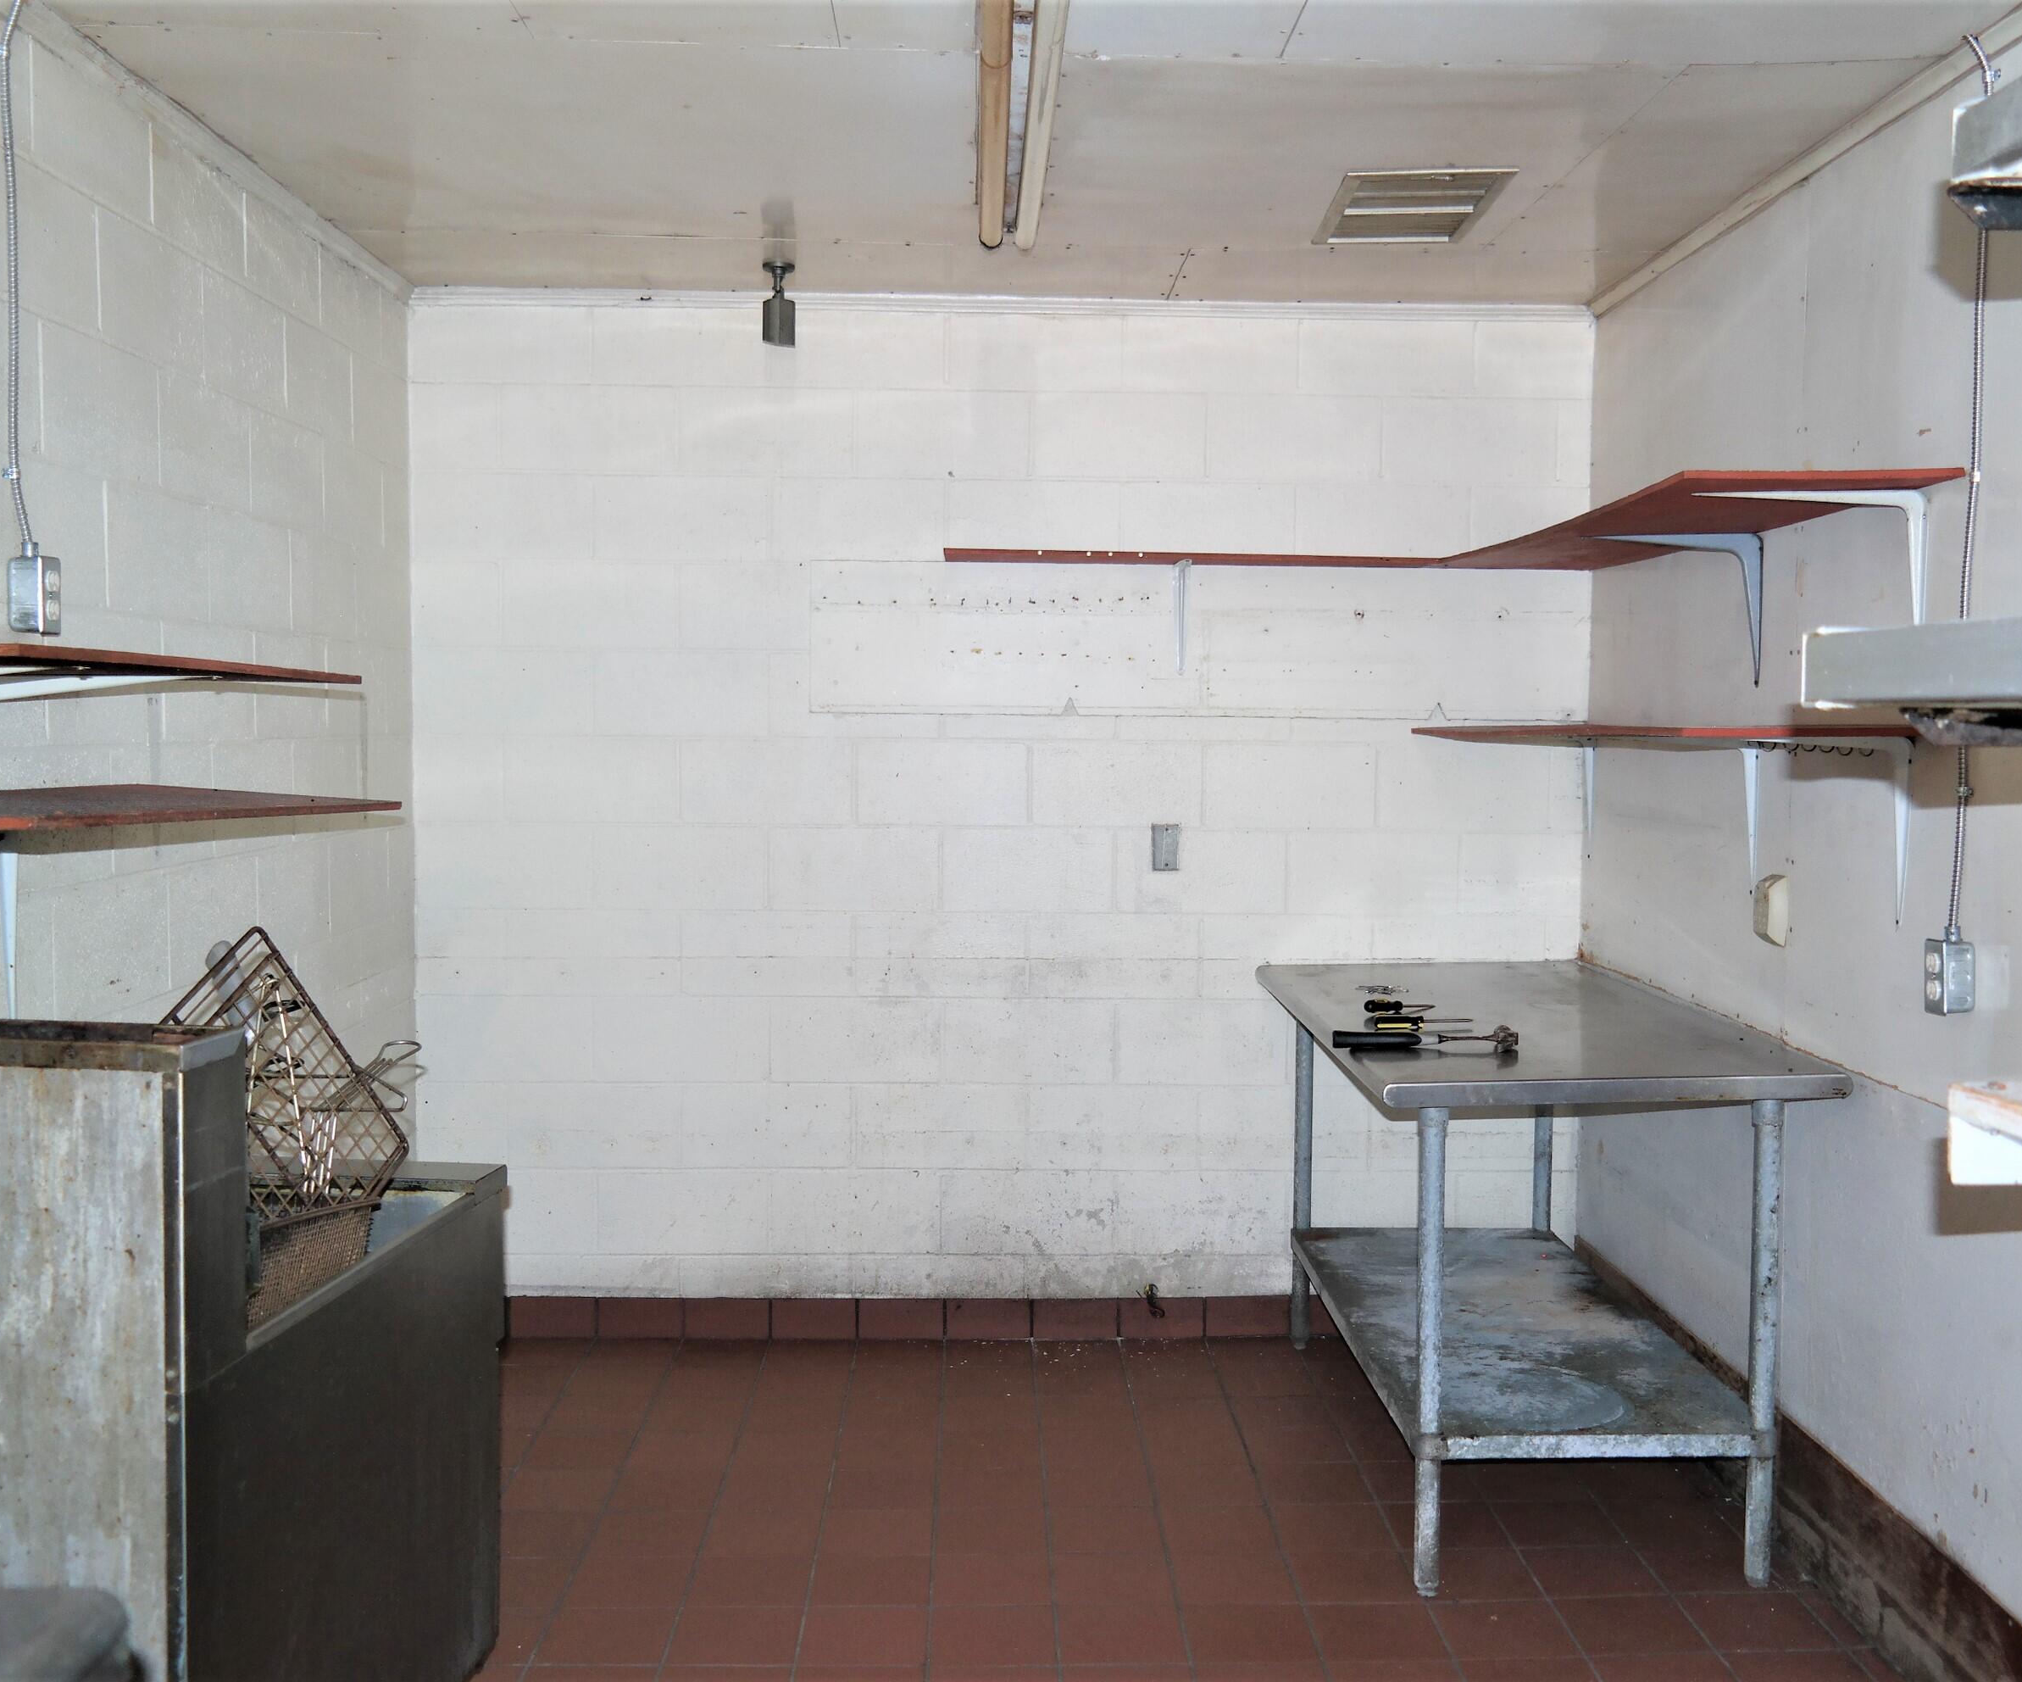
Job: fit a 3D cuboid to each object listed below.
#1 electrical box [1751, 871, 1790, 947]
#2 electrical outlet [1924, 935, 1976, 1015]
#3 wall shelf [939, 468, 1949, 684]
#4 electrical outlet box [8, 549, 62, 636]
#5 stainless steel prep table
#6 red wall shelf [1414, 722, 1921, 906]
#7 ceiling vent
[{"bbox_3d":[1.355,0.122,3.379,0.036,0.128,0.088,0,3,-1],"label":"electrical box"},{"bbox_3d":[1.362,0.194,2.741,0.048,0.106,0.058,0,3,-1],"label":"electrical outlet"},{"bbox_3d":[0.619,-0.451,3.577,1.500,0.300,1.675,0,3,-1],"label":"wall shelf"},{"bbox_3d":[-1.323,-0.334,2.565,0.051,0.106,0.056,0,3,-1],"label":"electrical outlet box"},{"bbox_3d":[0.948,0.773,3.724,0.752,0.884,1.510,0,3,-1],"label":"stainless steel prep table"},{"bbox_3d":[1.171,-0.072,3.646,0.390,0.300,1.590,0,3,-1],"label":"red wall shelf"},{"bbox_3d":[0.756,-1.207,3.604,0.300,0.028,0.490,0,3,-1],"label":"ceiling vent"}]

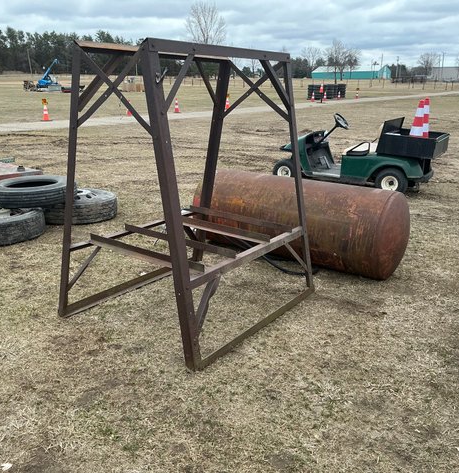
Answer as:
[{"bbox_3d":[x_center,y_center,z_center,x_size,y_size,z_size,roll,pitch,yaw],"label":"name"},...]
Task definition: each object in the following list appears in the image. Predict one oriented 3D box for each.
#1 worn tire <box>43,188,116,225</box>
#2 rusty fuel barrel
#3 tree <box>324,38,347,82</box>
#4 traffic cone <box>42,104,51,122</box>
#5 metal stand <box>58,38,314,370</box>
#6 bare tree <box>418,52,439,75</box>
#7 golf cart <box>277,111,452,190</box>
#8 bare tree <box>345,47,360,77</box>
[{"bbox_3d":[-1.860,-0.363,6.120,1.020,0.265,1.020,1,15,0],"label":"worn tire"},{"bbox_3d":[0.618,-0.155,4.766,2.020,0.750,0.750,12,20,32],"label":"rusty fuel barrel"},{"bbox_3d":[19.733,-32.486,95.000,4.400,8.578,4.400,1,17,0],"label":"tree"},{"bbox_3d":[-7.308,-4.913,20.300,0.370,0.700,0.370,1,17,0],"label":"traffic cone"},{"bbox_3d":[-0.240,-0.369,3.614,1.231,1.814,1.518,13,21,34],"label":"metal stand"},{"bbox_3d":[64.344,-55.129,165.000,6.400,8.559,6.400,1,17,0],"label":"bare tree"},{"bbox_3d":[2.008,-1.376,8.119,2.580,1.170,1.200,9,19,26],"label":"golf cart"},{"bbox_3d":[33.745,-47.325,140.000,4.400,8.338,4.400,1,17,0],"label":"bare tree"}]

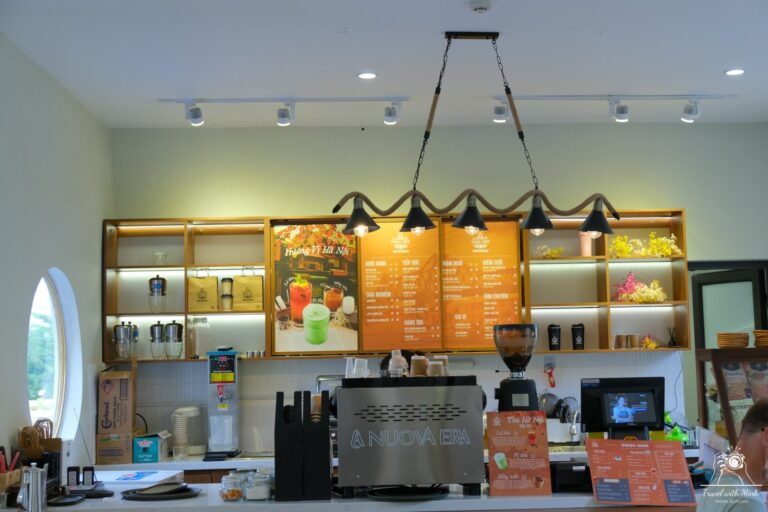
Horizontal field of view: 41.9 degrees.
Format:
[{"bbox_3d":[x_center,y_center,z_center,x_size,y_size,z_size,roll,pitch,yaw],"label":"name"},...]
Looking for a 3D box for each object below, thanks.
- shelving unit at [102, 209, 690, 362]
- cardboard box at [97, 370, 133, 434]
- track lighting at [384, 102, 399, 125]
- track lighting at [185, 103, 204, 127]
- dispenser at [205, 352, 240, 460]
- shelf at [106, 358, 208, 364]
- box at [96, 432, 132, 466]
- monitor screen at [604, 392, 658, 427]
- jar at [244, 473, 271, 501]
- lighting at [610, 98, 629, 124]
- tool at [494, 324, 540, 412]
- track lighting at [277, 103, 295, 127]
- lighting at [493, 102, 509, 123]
[{"bbox_3d":[0.080,0.197,6.495,3.700,0.890,0.270,-1,-4,-2],"label":"shelving unit"},{"bbox_3d":[-1.603,0.894,6.065,0.197,0.360,0.190,-1,-4,-3],"label":"cardboard box"},{"bbox_3d":[0.047,-0.829,5.840,0.090,0.135,0.090,-1,-4,-3],"label":"track lighting"},{"bbox_3d":[-1.139,-0.851,6.027,0.108,0.130,0.095,-1,-5,-2],"label":"track lighting"},{"bbox_3d":[-0.979,0.910,6.080,0.190,0.635,0.370,-1,-4,-3],"label":"dispenser"},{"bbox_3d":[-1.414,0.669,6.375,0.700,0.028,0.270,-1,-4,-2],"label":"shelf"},{"bbox_3d":[-1.662,1.196,6.305,0.222,0.188,0.300,-1,-5,-2],"label":"box"},{"bbox_3d":[1.165,0.724,4.740,0.255,0.158,0.035,-1,-17,-2],"label":"monitor screen"},{"bbox_3d":[-0.581,1.059,4.601,0.112,0.117,0.112,-1,-5,-2],"label":"jar"},{"bbox_3d":[1.434,-0.886,6.103,0.098,0.130,0.095,-1,-5,-2],"label":"lighting"},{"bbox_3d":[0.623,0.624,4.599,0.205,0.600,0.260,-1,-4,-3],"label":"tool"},{"bbox_3d":[-0.568,-0.820,5.810,0.100,0.135,0.090,-1,-4,-3],"label":"track lighting"},{"bbox_3d":[0.707,-0.870,6.081,0.090,0.120,0.095,-1,-5,-2],"label":"lighting"}]

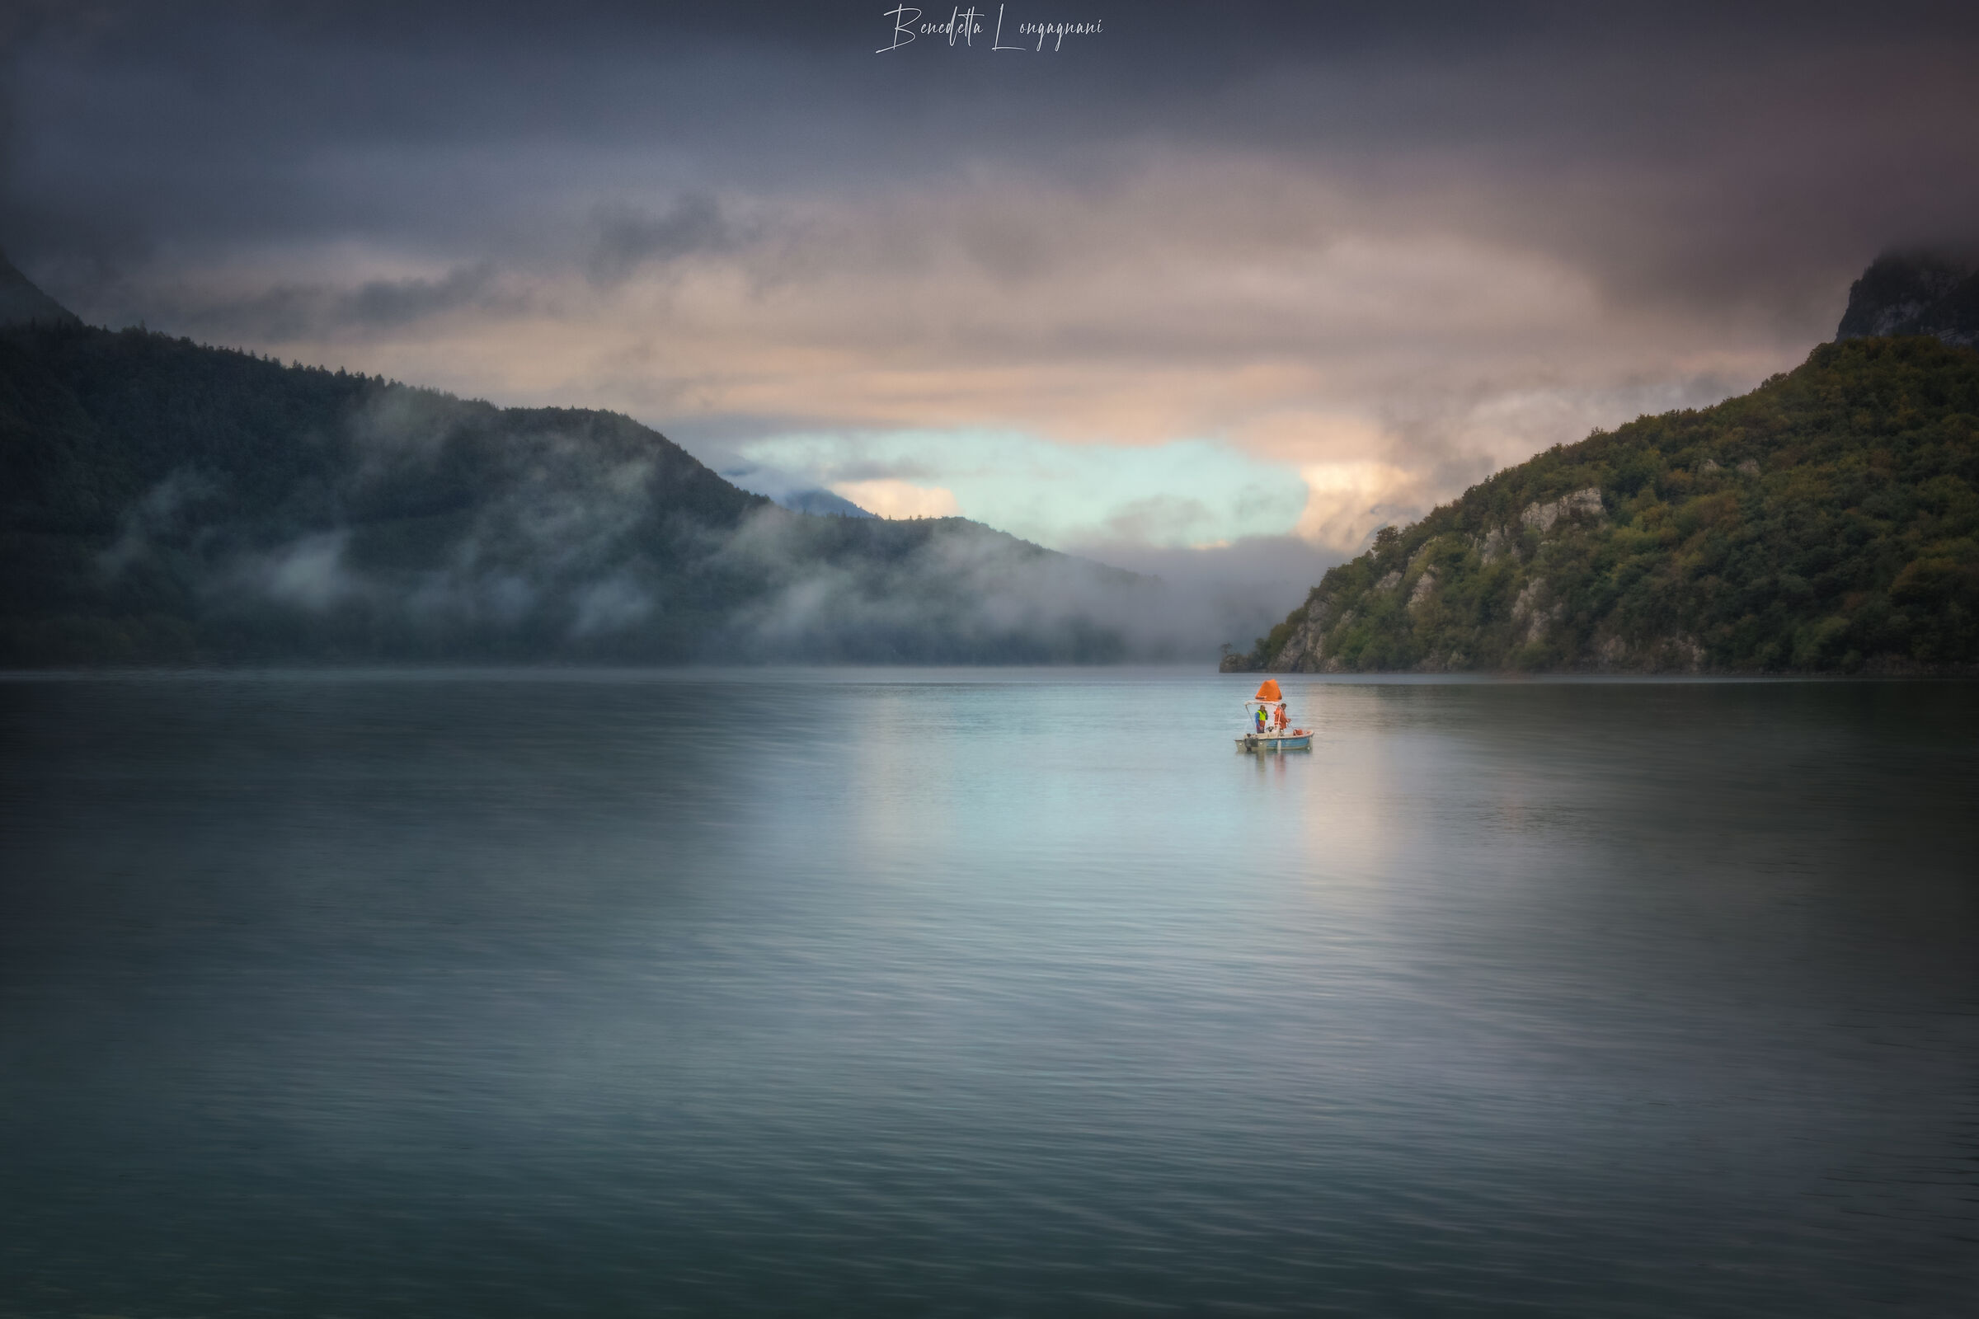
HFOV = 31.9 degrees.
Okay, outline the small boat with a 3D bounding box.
[{"bbox_3d":[11.400,2.190,135.000,1.700,2.850,4.200,0,0,42],"label":"small boat"}]

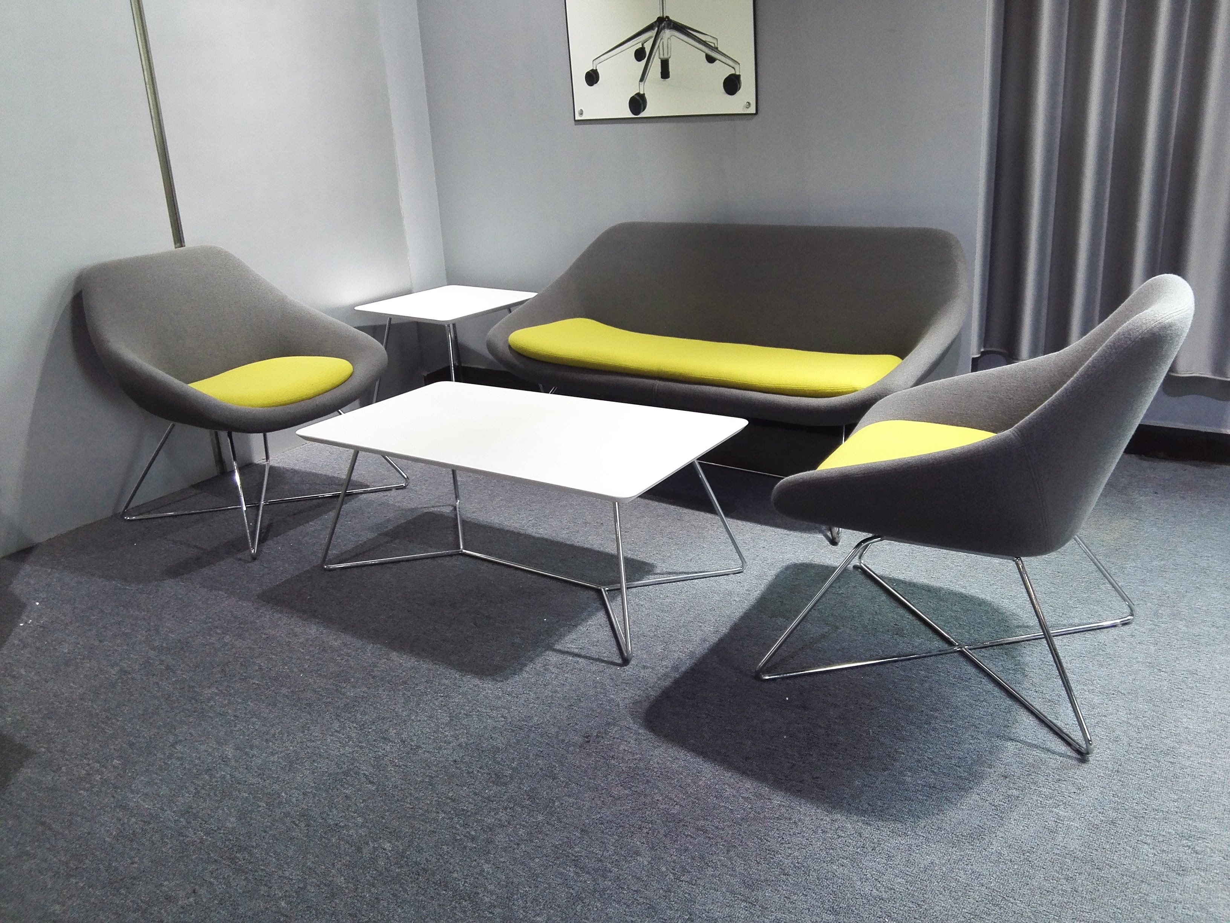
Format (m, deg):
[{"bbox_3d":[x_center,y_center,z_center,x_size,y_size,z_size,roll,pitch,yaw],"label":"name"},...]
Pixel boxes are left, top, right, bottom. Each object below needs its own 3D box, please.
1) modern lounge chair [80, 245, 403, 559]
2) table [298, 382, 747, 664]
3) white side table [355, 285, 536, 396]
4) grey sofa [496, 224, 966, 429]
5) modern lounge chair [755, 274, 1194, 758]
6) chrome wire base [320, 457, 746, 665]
[{"bbox_3d":[-1.181,-0.242,3.244,0.750,0.806,0.756,9,23,30],"label":"modern lounge chair"},{"bbox_3d":[-0.241,0.101,2.738,1.066,0.404,0.585,10,23,32],"label":"table"},{"bbox_3d":[-0.637,-0.398,4.091,0.534,0.479,0.534,12,24,36],"label":"white side table"},{"bbox_3d":[0.323,-0.331,3.297,1.572,0.786,0.756,12,24,36],"label":"grey sofa"},{"bbox_3d":[0.739,0.029,2.191,0.750,0.806,0.756,9,23,30],"label":"modern lounge chair"},{"bbox_3d":[-0.241,0.111,2.742,1.030,0.383,0.569,10,23,32],"label":"chrome wire base"}]

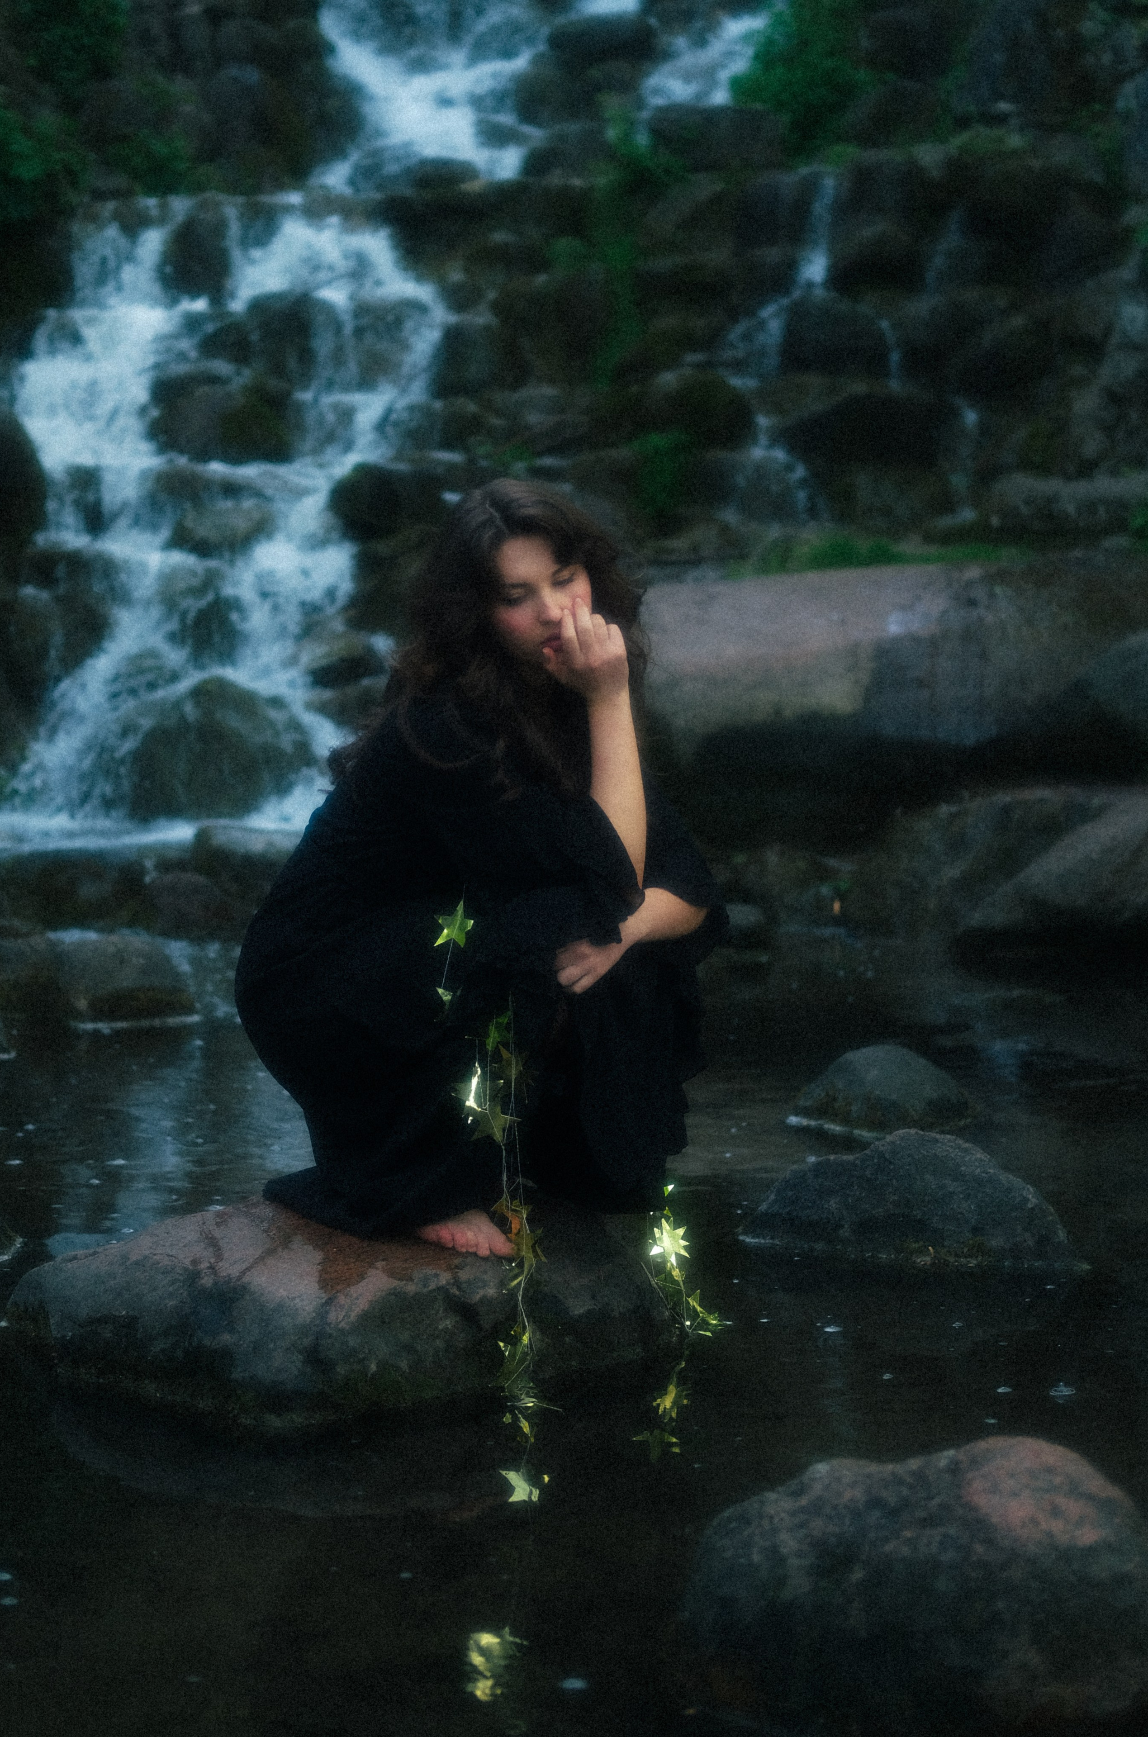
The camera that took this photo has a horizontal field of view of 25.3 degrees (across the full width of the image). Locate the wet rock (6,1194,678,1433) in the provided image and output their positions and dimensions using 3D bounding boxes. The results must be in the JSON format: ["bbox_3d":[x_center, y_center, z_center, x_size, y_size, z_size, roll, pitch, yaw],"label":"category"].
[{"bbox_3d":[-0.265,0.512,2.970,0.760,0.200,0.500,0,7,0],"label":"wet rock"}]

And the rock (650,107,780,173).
[{"bbox_3d":[0.538,-2.796,9.800,0.530,0.250,0.400,0,7,0],"label":"rock"}]

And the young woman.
[{"bbox_3d":[-0.112,-0.012,3.050,0.540,0.890,0.440,6,9,40],"label":"young woman"}]

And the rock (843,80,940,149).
[{"bbox_3d":[1.242,-2.949,10.000,0.390,0.270,0.360,0,7,0],"label":"rock"}]

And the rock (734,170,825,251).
[{"bbox_3d":[0.736,-2.358,9.150,0.330,0.290,0.320,0,7,0],"label":"rock"}]

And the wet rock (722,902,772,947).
[{"bbox_3d":[0.398,0.132,6.000,0.160,0.100,0.140,0,7,0],"label":"wet rock"}]

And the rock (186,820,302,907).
[{"bbox_3d":[-0.745,-0.008,5.950,0.300,0.180,0.250,0,7,0],"label":"rock"}]

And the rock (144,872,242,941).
[{"bbox_3d":[-0.853,0.086,5.700,0.220,0.150,0.200,0,7,0],"label":"rock"}]

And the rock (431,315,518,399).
[{"bbox_3d":[-0.318,-1.643,8.200,0.280,0.260,0.270,0,7,0],"label":"rock"}]

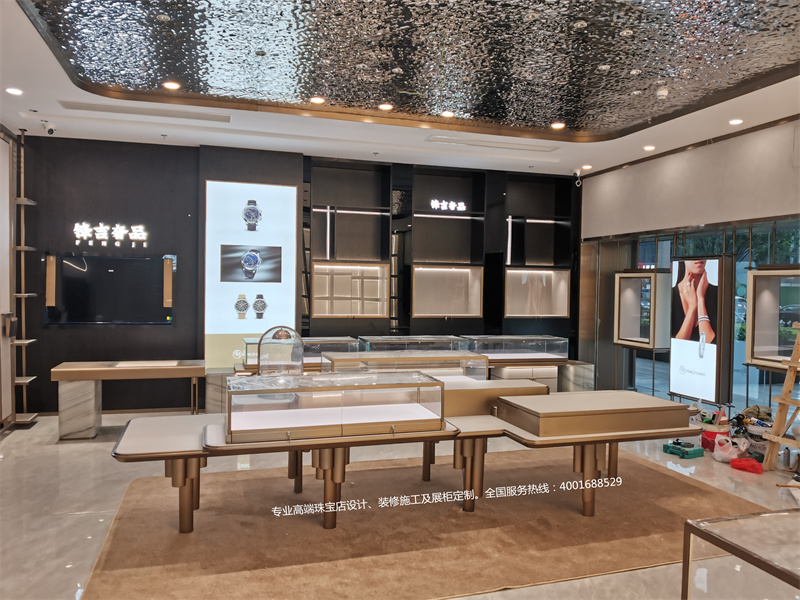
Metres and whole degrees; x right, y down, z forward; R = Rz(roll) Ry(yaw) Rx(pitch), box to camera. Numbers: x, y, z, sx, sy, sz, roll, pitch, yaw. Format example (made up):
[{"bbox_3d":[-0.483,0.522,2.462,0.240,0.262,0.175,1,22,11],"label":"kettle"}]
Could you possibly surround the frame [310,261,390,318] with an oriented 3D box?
[{"bbox_3d":[-0.738,-0.132,8.676,1.117,0.769,0.430,0,2,-17],"label":"frame"}]

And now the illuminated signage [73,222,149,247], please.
[{"bbox_3d":[-3.414,-0.775,7.125,0.794,0.251,0.060,0,2,-18],"label":"illuminated signage"}]

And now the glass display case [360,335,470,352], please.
[{"bbox_3d":[0.159,0.584,6.987,1.182,0.271,0.570,0,2,-18],"label":"glass display case"}]

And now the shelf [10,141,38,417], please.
[{"bbox_3d":[-4.120,-0.270,6.531,0.269,3.170,0.408,0,2,-18],"label":"shelf"}]

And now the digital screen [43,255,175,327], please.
[{"bbox_3d":[-3.421,-0.109,7.129,1.345,0.799,0.070,0,2,-18],"label":"digital screen"}]

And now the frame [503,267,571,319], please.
[{"bbox_3d":[1.976,-0.104,9.053,1.076,0.711,0.456,0,2,-18],"label":"frame"}]

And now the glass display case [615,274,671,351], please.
[{"bbox_3d":[3.363,0.135,8.229,0.391,0.994,0.807,0,2,-18],"label":"glass display case"}]

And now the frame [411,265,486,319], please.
[{"bbox_3d":[0.666,-0.119,9.118,1.128,0.768,0.430,0,2,-17],"label":"frame"}]

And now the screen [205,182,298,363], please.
[{"bbox_3d":[-1.953,-0.294,7.901,1.164,2.459,0.090,0,2,-17],"label":"screen"}]

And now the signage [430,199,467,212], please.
[{"bbox_3d":[0.727,-1.393,8.867,0.564,0.156,0.050,0,2,-17],"label":"signage"}]

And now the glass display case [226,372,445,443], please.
[{"bbox_3d":[-0.477,0.757,4.385,1.518,0.338,0.585,0,2,-17],"label":"glass display case"}]

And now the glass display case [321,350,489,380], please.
[{"bbox_3d":[0.043,0.679,5.534,1.431,0.339,0.571,0,2,-18],"label":"glass display case"}]

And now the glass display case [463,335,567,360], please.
[{"bbox_3d":[1.567,0.668,8.206,1.388,0.303,0.560,0,2,-17],"label":"glass display case"}]

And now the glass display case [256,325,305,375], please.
[{"bbox_3d":[-0.965,0.492,4.891,0.377,0.557,0.377,0,2,-17],"label":"glass display case"}]

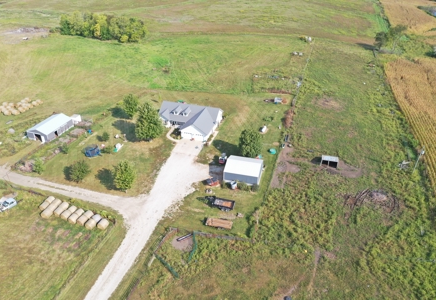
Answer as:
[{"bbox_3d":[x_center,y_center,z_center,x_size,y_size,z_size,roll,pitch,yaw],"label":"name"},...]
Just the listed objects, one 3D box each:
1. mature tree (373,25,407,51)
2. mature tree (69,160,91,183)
[{"bbox_3d":[90.233,-59.473,185.266,15.500,13.000,13.500,9,32,14],"label":"mature tree"},{"bbox_3d":[-32.208,5.249,82.124,4.655,5.637,4.655,1,31,0],"label":"mature tree"}]

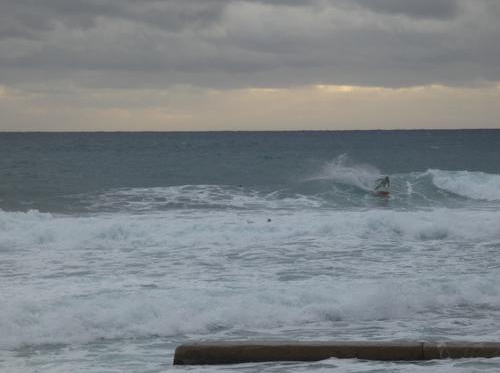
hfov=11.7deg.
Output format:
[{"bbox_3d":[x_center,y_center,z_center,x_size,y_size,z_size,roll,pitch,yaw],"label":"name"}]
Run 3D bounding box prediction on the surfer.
[{"bbox_3d":[10.880,-0.098,200.000,1.000,1.500,0.850,1,2,35],"label":"surfer"}]

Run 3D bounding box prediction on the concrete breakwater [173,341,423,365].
[{"bbox_3d":[1.129,3.970,58.000,5.900,0.480,1.100,0,1,6],"label":"concrete breakwater"}]

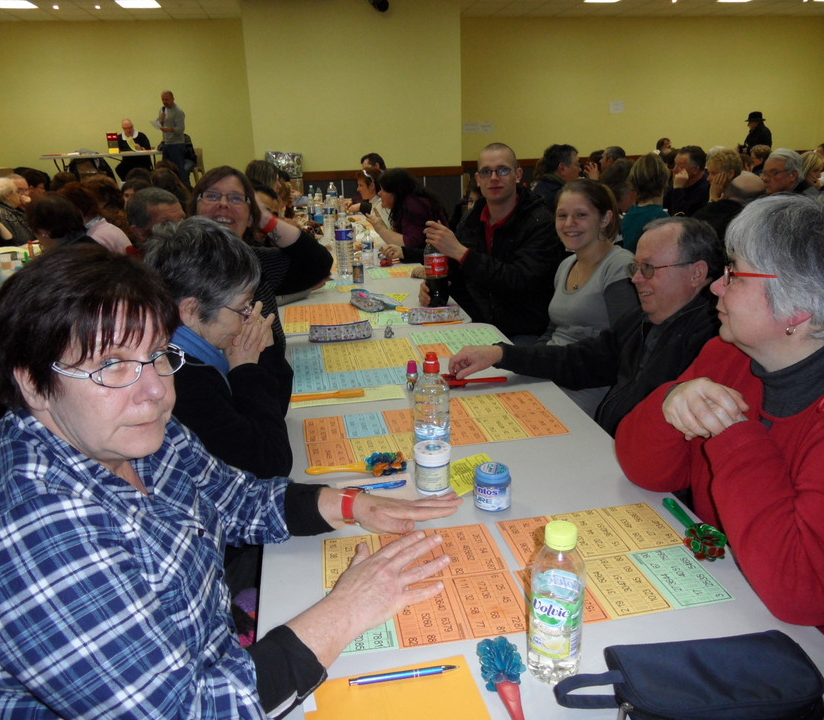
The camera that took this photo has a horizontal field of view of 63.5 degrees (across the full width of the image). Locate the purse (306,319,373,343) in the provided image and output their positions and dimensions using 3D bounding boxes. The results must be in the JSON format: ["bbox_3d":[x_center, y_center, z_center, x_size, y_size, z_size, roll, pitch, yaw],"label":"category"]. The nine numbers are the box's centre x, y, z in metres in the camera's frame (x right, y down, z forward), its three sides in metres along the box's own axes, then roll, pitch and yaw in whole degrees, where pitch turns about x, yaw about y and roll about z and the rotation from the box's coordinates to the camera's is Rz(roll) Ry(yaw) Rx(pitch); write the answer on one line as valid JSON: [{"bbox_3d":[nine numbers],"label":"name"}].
[{"bbox_3d":[-0.242,-0.103,2.250,0.205,0.060,0.060,-4,18,-7],"label":"purse"}]

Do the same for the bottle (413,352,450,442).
[{"bbox_3d":[0.037,0.099,1.305,0.068,0.234,0.068,-4,18,-7],"label":"bottle"}]

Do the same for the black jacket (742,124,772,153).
[{"bbox_3d":[4.941,-3.023,9.612,0.380,0.750,0.500,-4,18,-7],"label":"black jacket"}]

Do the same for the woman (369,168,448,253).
[{"bbox_3d":[0.016,-0.468,3.879,0.660,1.235,0.480,-4,18,-7],"label":"woman"}]

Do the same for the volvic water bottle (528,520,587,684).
[{"bbox_3d":[0.177,0.279,0.790,0.067,0.200,0.067,-4,18,-7],"label":"volvic water bottle"}]

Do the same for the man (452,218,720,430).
[{"bbox_3d":[0.483,0.234,1.713,0.740,1.186,0.540,-10,19,-24],"label":"man"}]

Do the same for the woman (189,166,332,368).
[{"bbox_3d":[-0.533,0.041,2.209,0.660,1.306,0.540,7,20,25],"label":"woman"}]

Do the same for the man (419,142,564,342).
[{"bbox_3d":[0.344,-0.135,2.603,0.540,1.356,0.680,12,22,36],"label":"man"}]

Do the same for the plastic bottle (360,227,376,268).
[{"bbox_3d":[-0.243,-0.620,3.681,0.066,0.207,0.066,-4,18,-7],"label":"plastic bottle"}]

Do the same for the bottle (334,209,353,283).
[{"bbox_3d":[-0.336,-0.545,3.193,0.087,0.319,0.087,-4,18,-7],"label":"bottle"}]

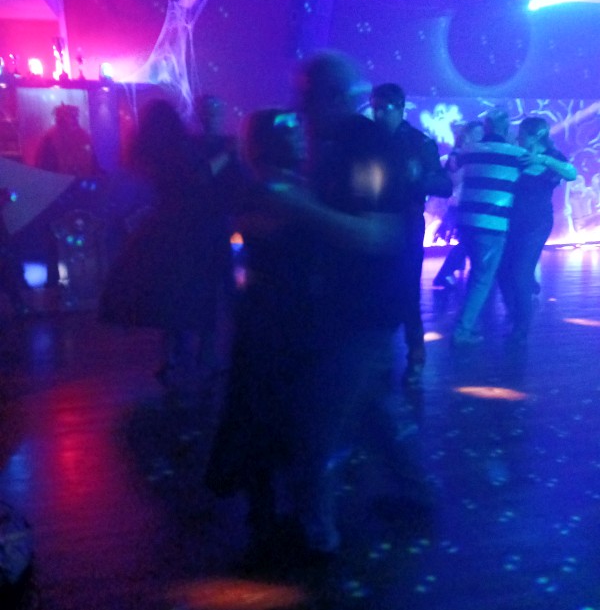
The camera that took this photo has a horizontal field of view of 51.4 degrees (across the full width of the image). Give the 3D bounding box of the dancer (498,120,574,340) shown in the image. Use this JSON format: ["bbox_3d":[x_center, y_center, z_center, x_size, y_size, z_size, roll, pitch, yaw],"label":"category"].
[{"bbox_3d":[1.742,-0.538,4.623,0.520,1.650,0.480,-12,20,-38],"label":"dancer"}]

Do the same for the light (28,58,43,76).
[{"bbox_3d":[-2.594,-2.339,6.119,0.140,0.180,0.140,-4,16,-14],"label":"light"}]

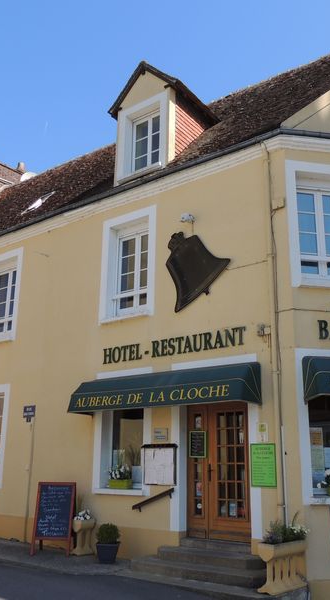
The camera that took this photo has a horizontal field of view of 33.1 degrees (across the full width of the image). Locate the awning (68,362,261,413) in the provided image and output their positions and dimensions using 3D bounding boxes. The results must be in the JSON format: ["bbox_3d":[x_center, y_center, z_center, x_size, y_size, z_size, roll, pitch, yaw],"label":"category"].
[{"bbox_3d":[-0.139,1.506,9.236,3.620,0.650,0.580,-12,-20,38],"label":"awning"}]

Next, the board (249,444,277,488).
[{"bbox_3d":[1.440,2.401,8.053,0.400,0.594,0.030,-11,-20,36],"label":"board"}]

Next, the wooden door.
[{"bbox_3d":[0.879,2.660,8.758,1.250,2.100,0.100,-12,-20,38],"label":"wooden door"}]

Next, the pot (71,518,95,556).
[{"bbox_3d":[-1.398,4.103,9.623,0.320,0.550,0.300,13,-20,-37],"label":"pot"}]

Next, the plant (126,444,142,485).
[{"bbox_3d":[-0.538,2.951,9.952,0.320,0.700,0.300,-11,-20,36],"label":"plant"}]

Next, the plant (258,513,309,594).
[{"bbox_3d":[1.518,3.265,7.136,0.740,0.820,0.300,15,-21,-41],"label":"plant"}]

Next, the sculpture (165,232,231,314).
[{"bbox_3d":[0.449,-0.576,9.632,1.340,1.380,0.150,-45,-37,21],"label":"sculpture"}]

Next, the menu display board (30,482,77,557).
[{"bbox_3d":[-1.859,3.792,9.591,0.670,1.130,0.570,-1,-16,7],"label":"menu display board"}]

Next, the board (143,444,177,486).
[{"bbox_3d":[-0.068,2.710,9.108,0.658,0.635,0.100,-11,-20,36],"label":"board"}]

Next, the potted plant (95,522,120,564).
[{"bbox_3d":[-0.883,3.890,8.917,0.360,0.610,0.360,2,-16,-5],"label":"potted plant"}]

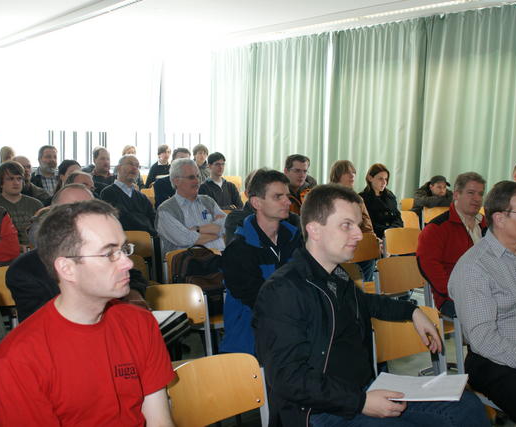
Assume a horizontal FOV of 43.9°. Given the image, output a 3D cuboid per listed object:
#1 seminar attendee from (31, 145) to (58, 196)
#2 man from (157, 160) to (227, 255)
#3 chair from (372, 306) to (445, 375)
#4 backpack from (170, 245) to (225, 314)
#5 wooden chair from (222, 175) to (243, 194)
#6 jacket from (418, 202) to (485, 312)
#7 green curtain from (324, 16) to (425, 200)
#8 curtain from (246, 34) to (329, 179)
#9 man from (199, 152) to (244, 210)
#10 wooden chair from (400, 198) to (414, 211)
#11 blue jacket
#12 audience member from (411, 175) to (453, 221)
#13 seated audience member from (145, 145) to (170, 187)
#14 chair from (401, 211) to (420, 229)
[{"bbox_3d":[-1.691,0.106,5.447,0.500,1.310,0.800,-4,10,-35],"label":"seminar attendee"},{"bbox_3d":[-0.287,0.350,3.673,0.520,1.300,0.820,-6,11,-40],"label":"man"},{"bbox_3d":[0.725,0.833,2.447,0.430,0.830,0.500,-3,9,-31],"label":"chair"},{"bbox_3d":[-0.329,0.386,3.602,0.320,0.390,0.200,-4,10,-35],"label":"backpack"},{"bbox_3d":[-0.230,-0.022,7.294,0.450,0.800,0.500,-4,10,-33],"label":"wooden chair"},{"bbox_3d":[1.115,0.285,3.546,0.520,0.630,0.400,-6,11,-40],"label":"jacket"},{"bbox_3d":[1.506,-1.098,8.703,0.160,2.800,1.795,-4,10,-35],"label":"green curtain"},{"bbox_3d":[0.377,-1.379,10.249,0.200,2.720,2.250,-4,10,-32],"label":"curtain"},{"bbox_3d":[-0.275,0.072,6.062,0.500,1.270,0.820,-4,10,-33],"label":"man"},{"bbox_3d":[1.779,0.277,6.618,0.430,0.830,0.500,-4,10,-35],"label":"wooden chair"},{"bbox_3d":[0.088,0.351,3.003,0.520,0.680,0.400,-6,11,-40],"label":"blue jacket"},{"bbox_3d":[1.738,0.090,6.700,0.520,1.050,0.800,-4,10,-33],"label":"audience member"},{"bbox_3d":[-1.064,-0.224,7.959,0.500,1.300,0.800,-4,10,-35],"label":"seated audience member"},{"bbox_3d":[1.413,0.422,5.516,0.430,0.830,0.500,-4,10,-35],"label":"chair"}]

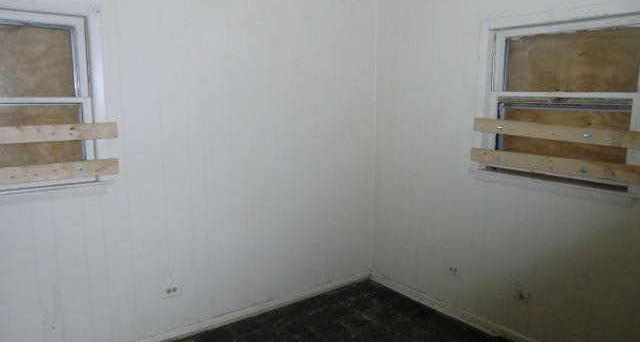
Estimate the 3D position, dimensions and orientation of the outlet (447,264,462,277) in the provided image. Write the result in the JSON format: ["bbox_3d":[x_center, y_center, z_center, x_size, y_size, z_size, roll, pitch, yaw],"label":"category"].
[{"bbox_3d":[0.986,0.735,3.275,0.014,0.074,0.116,-7,12,-36],"label":"outlet"}]

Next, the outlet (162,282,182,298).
[{"bbox_3d":[-0.969,0.783,2.911,0.123,0.078,0.014,-7,12,-36],"label":"outlet"}]

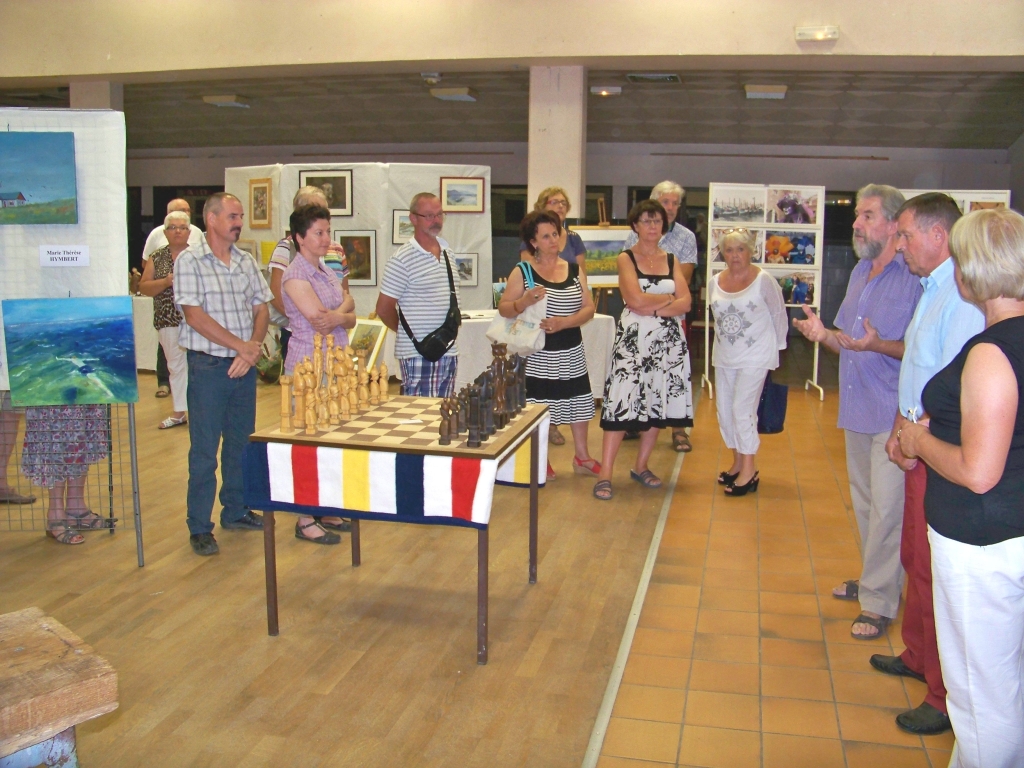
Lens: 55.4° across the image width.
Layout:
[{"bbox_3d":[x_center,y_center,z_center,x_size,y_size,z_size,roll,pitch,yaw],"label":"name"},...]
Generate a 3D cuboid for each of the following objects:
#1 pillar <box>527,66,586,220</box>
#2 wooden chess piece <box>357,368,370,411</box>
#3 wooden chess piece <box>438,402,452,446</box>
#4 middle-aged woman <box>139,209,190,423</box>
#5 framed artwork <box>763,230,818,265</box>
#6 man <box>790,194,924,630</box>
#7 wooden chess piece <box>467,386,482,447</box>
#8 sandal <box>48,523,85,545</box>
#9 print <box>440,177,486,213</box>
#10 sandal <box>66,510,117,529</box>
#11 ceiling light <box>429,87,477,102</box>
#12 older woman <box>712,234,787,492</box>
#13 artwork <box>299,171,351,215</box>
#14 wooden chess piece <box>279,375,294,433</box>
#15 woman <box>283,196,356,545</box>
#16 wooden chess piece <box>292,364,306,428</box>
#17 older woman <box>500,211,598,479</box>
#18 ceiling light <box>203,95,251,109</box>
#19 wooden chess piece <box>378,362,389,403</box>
[{"bbox_3d":[0.446,-1.555,9.655,0.520,3.040,0.280,3,10,13],"label":"pillar"},{"bbox_3d":[-0.597,0.021,3.966,0.041,0.160,0.040,3,10,13],"label":"wooden chess piece"},{"bbox_3d":[-0.231,0.129,3.375,0.041,0.160,0.040,3,10,13],"label":"wooden chess piece"},{"bbox_3d":[-2.605,-0.520,7.521,0.480,1.640,0.360,0,9,-4],"label":"middle-aged woman"},{"bbox_3d":[2.476,-1.211,8.680,0.485,0.315,0.020,1,10,3],"label":"framed artwork"},{"bbox_3d":[1.330,0.078,3.714,0.520,1.700,0.540,-5,12,-31],"label":"man"},{"bbox_3d":[-0.133,0.116,3.464,0.048,0.210,0.048,3,10,13],"label":"wooden chess piece"},{"bbox_3d":[-2.177,0.734,4.760,0.240,0.090,0.095,6,12,29],"label":"sandal"},{"bbox_3d":[-0.449,-1.733,8.950,0.420,0.335,0.025,-1,10,-10],"label":"print"},{"bbox_3d":[-2.145,0.699,4.980,0.255,0.090,0.095,2,10,9],"label":"sandal"},{"bbox_3d":[-0.612,-2.980,10.048,0.440,0.130,0.400,3,10,13],"label":"ceiling light"},{"bbox_3d":[1.351,-0.143,5.773,0.480,1.550,0.340,8,12,37],"label":"older woman"},{"bbox_3d":[-1.698,-1.744,8.938,0.520,0.425,0.030,3,10,13],"label":"artwork"},{"bbox_3d":[-0.814,0.077,3.509,0.046,0.200,0.046,3,10,13],"label":"wooden chess piece"},{"bbox_3d":[-0.959,-0.060,4.828,0.340,1.650,0.440,5,11,27],"label":"woman"},{"bbox_3d":[-0.833,0.038,3.826,0.056,0.256,0.048,3,10,14],"label":"wooden chess piece"},{"bbox_3d":[0.224,-0.252,5.981,0.550,1.589,0.400,-3,11,-18],"label":"older woman"},{"bbox_3d":[-2.960,-2.940,10.100,0.400,0.080,0.330,3,10,13],"label":"ceiling light"},{"bbox_3d":[-0.550,-0.011,4.154,0.041,0.160,0.040,3,10,13],"label":"wooden chess piece"}]

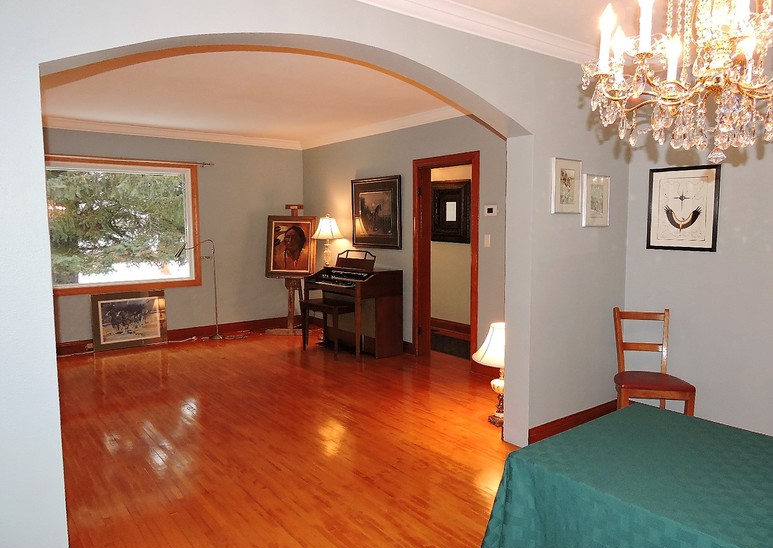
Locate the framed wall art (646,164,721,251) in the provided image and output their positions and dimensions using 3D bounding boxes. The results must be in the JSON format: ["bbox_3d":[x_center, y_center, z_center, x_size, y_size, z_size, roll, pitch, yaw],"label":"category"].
[{"bbox_3d":[1.974,-0.433,3.582,0.025,0.550,0.444,-5,7,-38],"label":"framed wall art"}]

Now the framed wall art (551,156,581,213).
[{"bbox_3d":[1.164,-0.559,3.461,0.263,0.348,0.020,-4,7,-33],"label":"framed wall art"}]

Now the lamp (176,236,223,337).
[{"bbox_3d":[-2.284,0.220,6.590,0.180,1.266,0.608,4,7,41],"label":"lamp"}]

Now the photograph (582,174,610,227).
[{"bbox_3d":[1.429,-0.492,3.644,0.263,0.343,0.020,-4,7,-33],"label":"photograph"}]

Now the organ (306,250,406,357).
[{"bbox_3d":[-0.414,0.309,6.210,0.601,1.140,1.135,-5,7,-38],"label":"organ"}]

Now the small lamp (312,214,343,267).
[{"bbox_3d":[-0.719,-0.414,6.530,0.392,0.643,0.392,0,5,0],"label":"small lamp"}]

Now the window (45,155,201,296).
[{"bbox_3d":[-3.171,-0.545,6.137,2.000,1.502,0.120,-4,7,-33],"label":"window"}]

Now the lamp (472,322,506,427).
[{"bbox_3d":[0.884,0.708,3.921,0.498,0.765,0.498,-4,7,-33],"label":"lamp"}]

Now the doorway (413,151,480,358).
[{"bbox_3d":[0.624,-0.116,5.445,0.160,2.120,0.939,-5,7,-38],"label":"doorway"}]

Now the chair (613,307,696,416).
[{"bbox_3d":[1.697,0.683,3.510,0.440,0.885,0.430,1,6,12],"label":"chair"}]

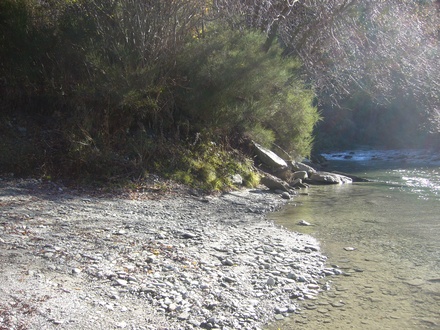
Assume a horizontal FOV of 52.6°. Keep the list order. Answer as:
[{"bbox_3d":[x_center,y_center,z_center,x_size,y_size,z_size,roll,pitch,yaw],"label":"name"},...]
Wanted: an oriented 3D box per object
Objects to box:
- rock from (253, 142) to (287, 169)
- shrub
[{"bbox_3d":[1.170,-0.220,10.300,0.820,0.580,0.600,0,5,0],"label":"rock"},{"bbox_3d":[0.700,-1.820,11.300,3.500,3.250,2.800,0,5,0],"label":"shrub"}]

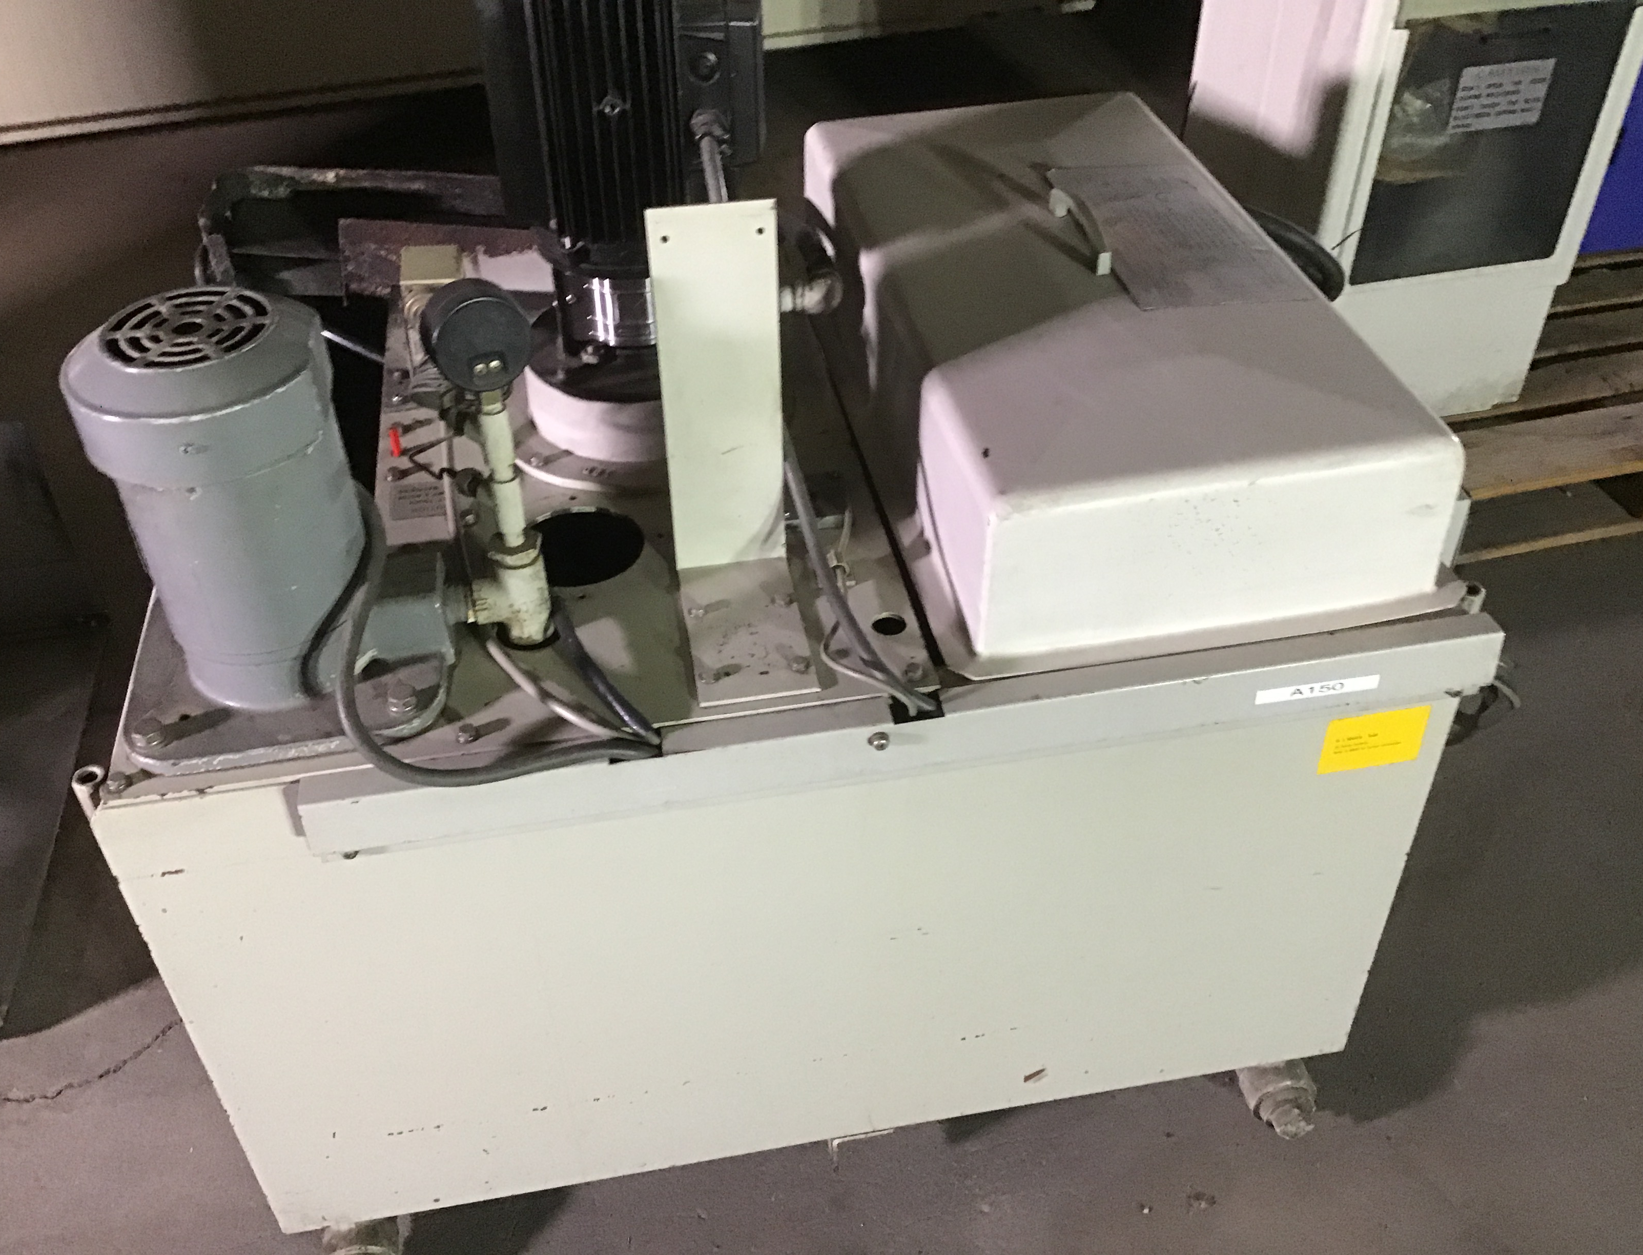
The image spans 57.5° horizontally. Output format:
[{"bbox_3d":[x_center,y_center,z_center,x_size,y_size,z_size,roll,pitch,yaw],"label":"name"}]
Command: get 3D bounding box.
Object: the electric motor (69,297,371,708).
[{"bbox_3d":[-0.357,-0.082,0.923,0.145,0.237,0.154,-7,40,-8],"label":"electric motor"}]

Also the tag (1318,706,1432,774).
[{"bbox_3d":[0.400,0.082,1.084,0.077,0.054,0.001,-7,40,-8],"label":"tag"}]

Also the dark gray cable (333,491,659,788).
[{"bbox_3d":[-0.202,0.000,0.909,0.190,0.142,0.154,-7,40,-8],"label":"dark gray cable"}]

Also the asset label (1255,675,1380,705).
[{"bbox_3d":[0.329,0.042,0.992,0.086,0.013,0.001,-7,40,-8],"label":"asset label"}]

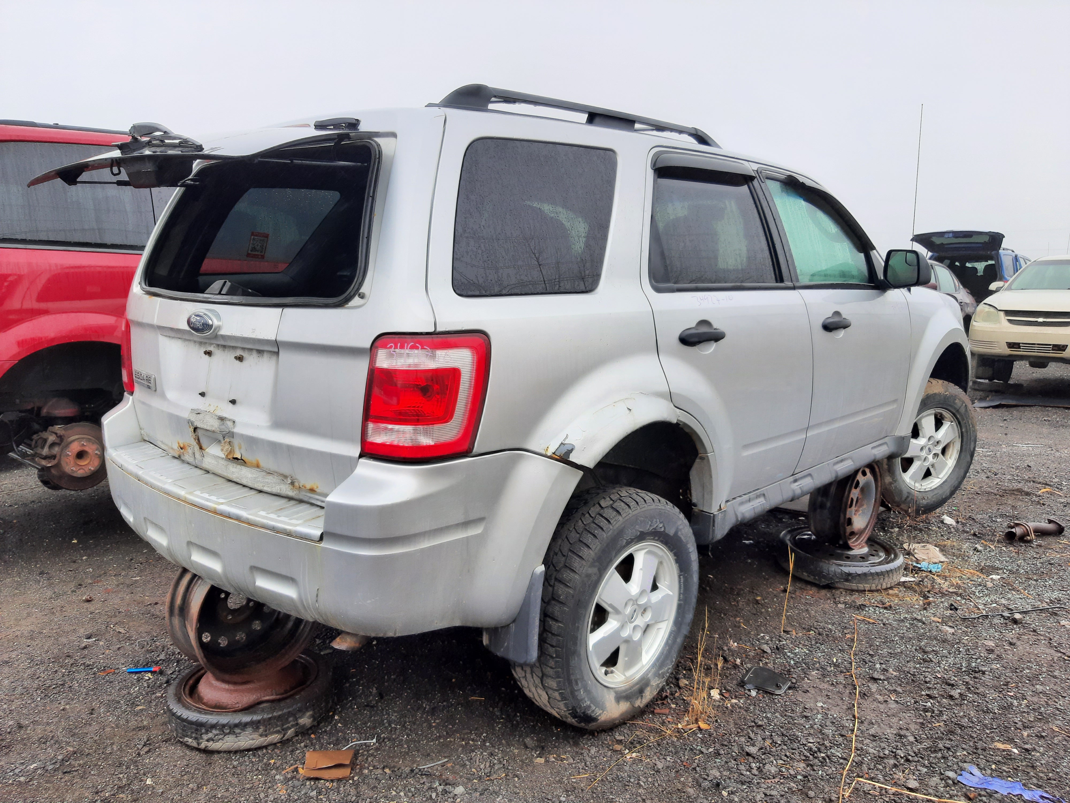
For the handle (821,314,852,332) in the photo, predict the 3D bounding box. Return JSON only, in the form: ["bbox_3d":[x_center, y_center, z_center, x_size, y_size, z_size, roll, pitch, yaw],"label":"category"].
[{"bbox_3d":[1.176,-0.306,3.128,0.055,0.065,0.220,9,12,43],"label":"handle"}]

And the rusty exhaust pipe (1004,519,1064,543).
[{"bbox_3d":[2.732,0.693,4.423,0.390,0.105,0.120,-3,10,-21],"label":"rusty exhaust pipe"}]

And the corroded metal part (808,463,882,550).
[{"bbox_3d":[1.503,0.481,3.893,0.415,0.415,0.175,-8,13,-43],"label":"corroded metal part"}]

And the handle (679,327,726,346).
[{"bbox_3d":[0.510,-0.199,2.438,0.055,0.065,0.220,9,12,43],"label":"handle"}]

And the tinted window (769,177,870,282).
[{"bbox_3d":[1.135,-0.660,3.190,0.040,0.420,0.760,-15,-4,44],"label":"tinted window"}]

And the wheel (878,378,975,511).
[{"bbox_3d":[2.023,0.241,4.264,0.720,0.720,0.235,-4,10,-23],"label":"wheel"}]

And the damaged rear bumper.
[{"bbox_3d":[-0.744,0.240,2.418,1.770,0.460,0.660,9,13,42],"label":"damaged rear bumper"}]

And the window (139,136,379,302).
[{"bbox_3d":[-0.812,-0.505,2.299,1.280,0.437,0.070,9,-11,43],"label":"window"}]

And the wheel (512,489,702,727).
[{"bbox_3d":[0.227,0.607,2.399,0.235,0.720,0.720,9,13,42],"label":"wheel"}]

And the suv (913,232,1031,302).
[{"bbox_3d":[10.245,-2.660,18.417,1.820,1.880,4.550,8,12,38],"label":"suv"}]

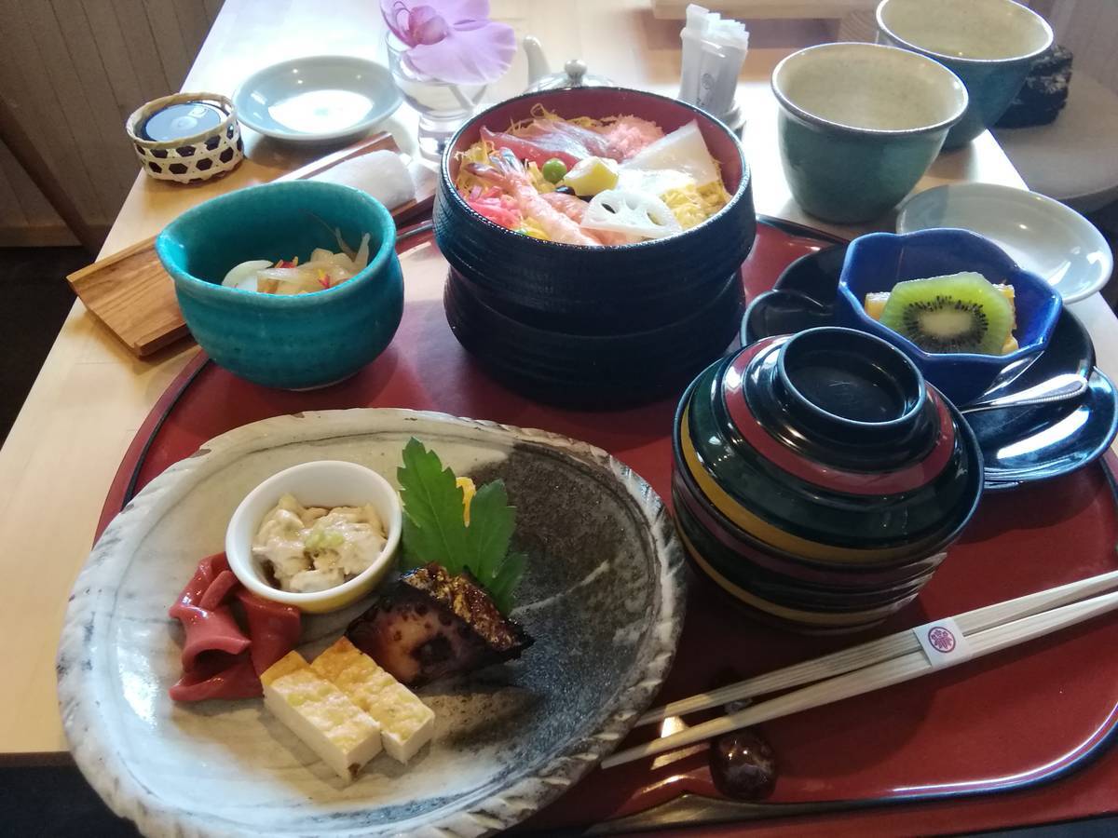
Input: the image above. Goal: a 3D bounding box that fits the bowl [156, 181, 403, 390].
[{"bbox_3d":[-0.123,-0.058,0.389,0.105,0.062,0.100,0,48,0],"label":"bowl"}]

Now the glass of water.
[{"bbox_3d":[-0.074,-0.204,0.532,0.061,0.069,0.061,0,48,0],"label":"glass of water"}]

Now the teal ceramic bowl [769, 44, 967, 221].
[{"bbox_3d":[0.175,-0.167,0.499,0.107,0.067,0.107,0,48,0],"label":"teal ceramic bowl"}]

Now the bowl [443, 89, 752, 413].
[{"bbox_3d":[0.016,-0.082,0.393,0.144,0.089,0.144,0,48,0],"label":"bowl"}]

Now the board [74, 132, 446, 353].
[{"bbox_3d":[-0.160,-0.108,0.484,0.214,0.011,0.075,-36,57,-28],"label":"board"}]

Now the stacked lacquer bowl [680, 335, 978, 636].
[{"bbox_3d":[0.096,0.013,0.308,0.107,0.086,0.107,0,48,0],"label":"stacked lacquer bowl"}]

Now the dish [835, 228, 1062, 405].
[{"bbox_3d":[0.163,-0.038,0.366,0.088,0.049,0.085,0,48,0],"label":"dish"}]

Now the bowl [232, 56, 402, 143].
[{"bbox_3d":[-0.163,-0.214,0.575,0.116,0.018,0.116,0,48,0],"label":"bowl"}]

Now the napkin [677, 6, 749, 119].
[{"bbox_3d":[0.096,-0.221,0.534,0.042,0.076,0.031,24,52,20],"label":"napkin"}]

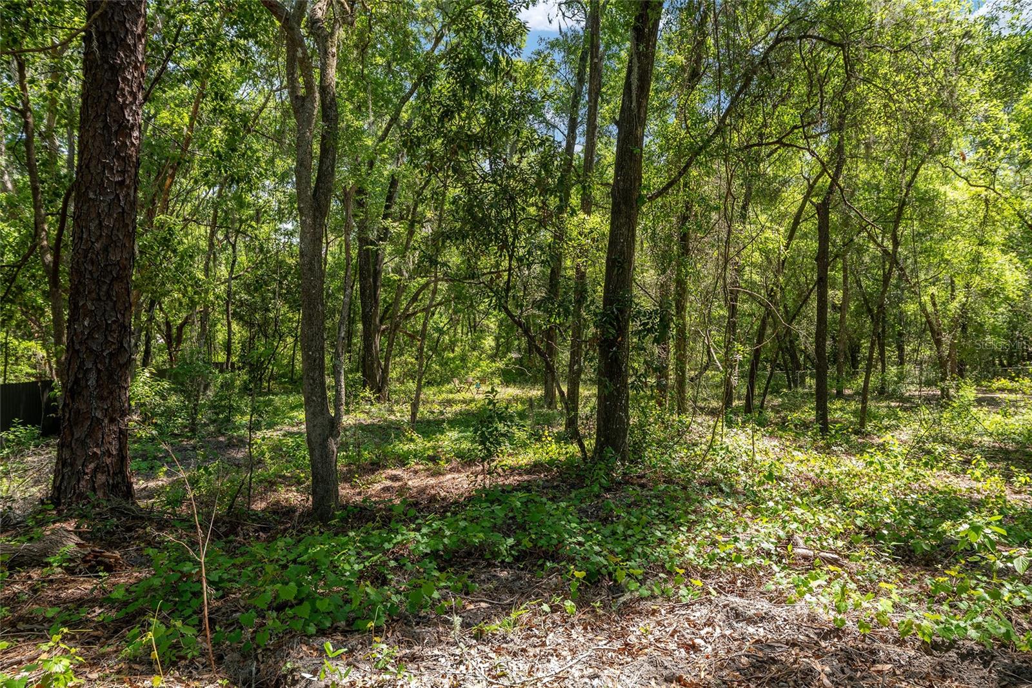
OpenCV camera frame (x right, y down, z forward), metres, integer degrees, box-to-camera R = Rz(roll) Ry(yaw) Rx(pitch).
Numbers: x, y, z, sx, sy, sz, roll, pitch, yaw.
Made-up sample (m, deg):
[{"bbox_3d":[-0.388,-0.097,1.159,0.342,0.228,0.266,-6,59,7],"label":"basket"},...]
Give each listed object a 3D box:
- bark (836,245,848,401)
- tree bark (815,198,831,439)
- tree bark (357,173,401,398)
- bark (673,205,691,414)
[{"bbox_3d":[12.092,-0.777,25.500,0.440,5.497,0.420,0,0,0],"label":"bark"},{"bbox_3d":[5.888,-0.557,13.200,0.300,4.547,0.300,0,0,0],"label":"tree bark"},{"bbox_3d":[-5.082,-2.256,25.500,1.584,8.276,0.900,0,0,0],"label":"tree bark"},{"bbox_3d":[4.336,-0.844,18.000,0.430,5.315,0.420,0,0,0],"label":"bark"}]

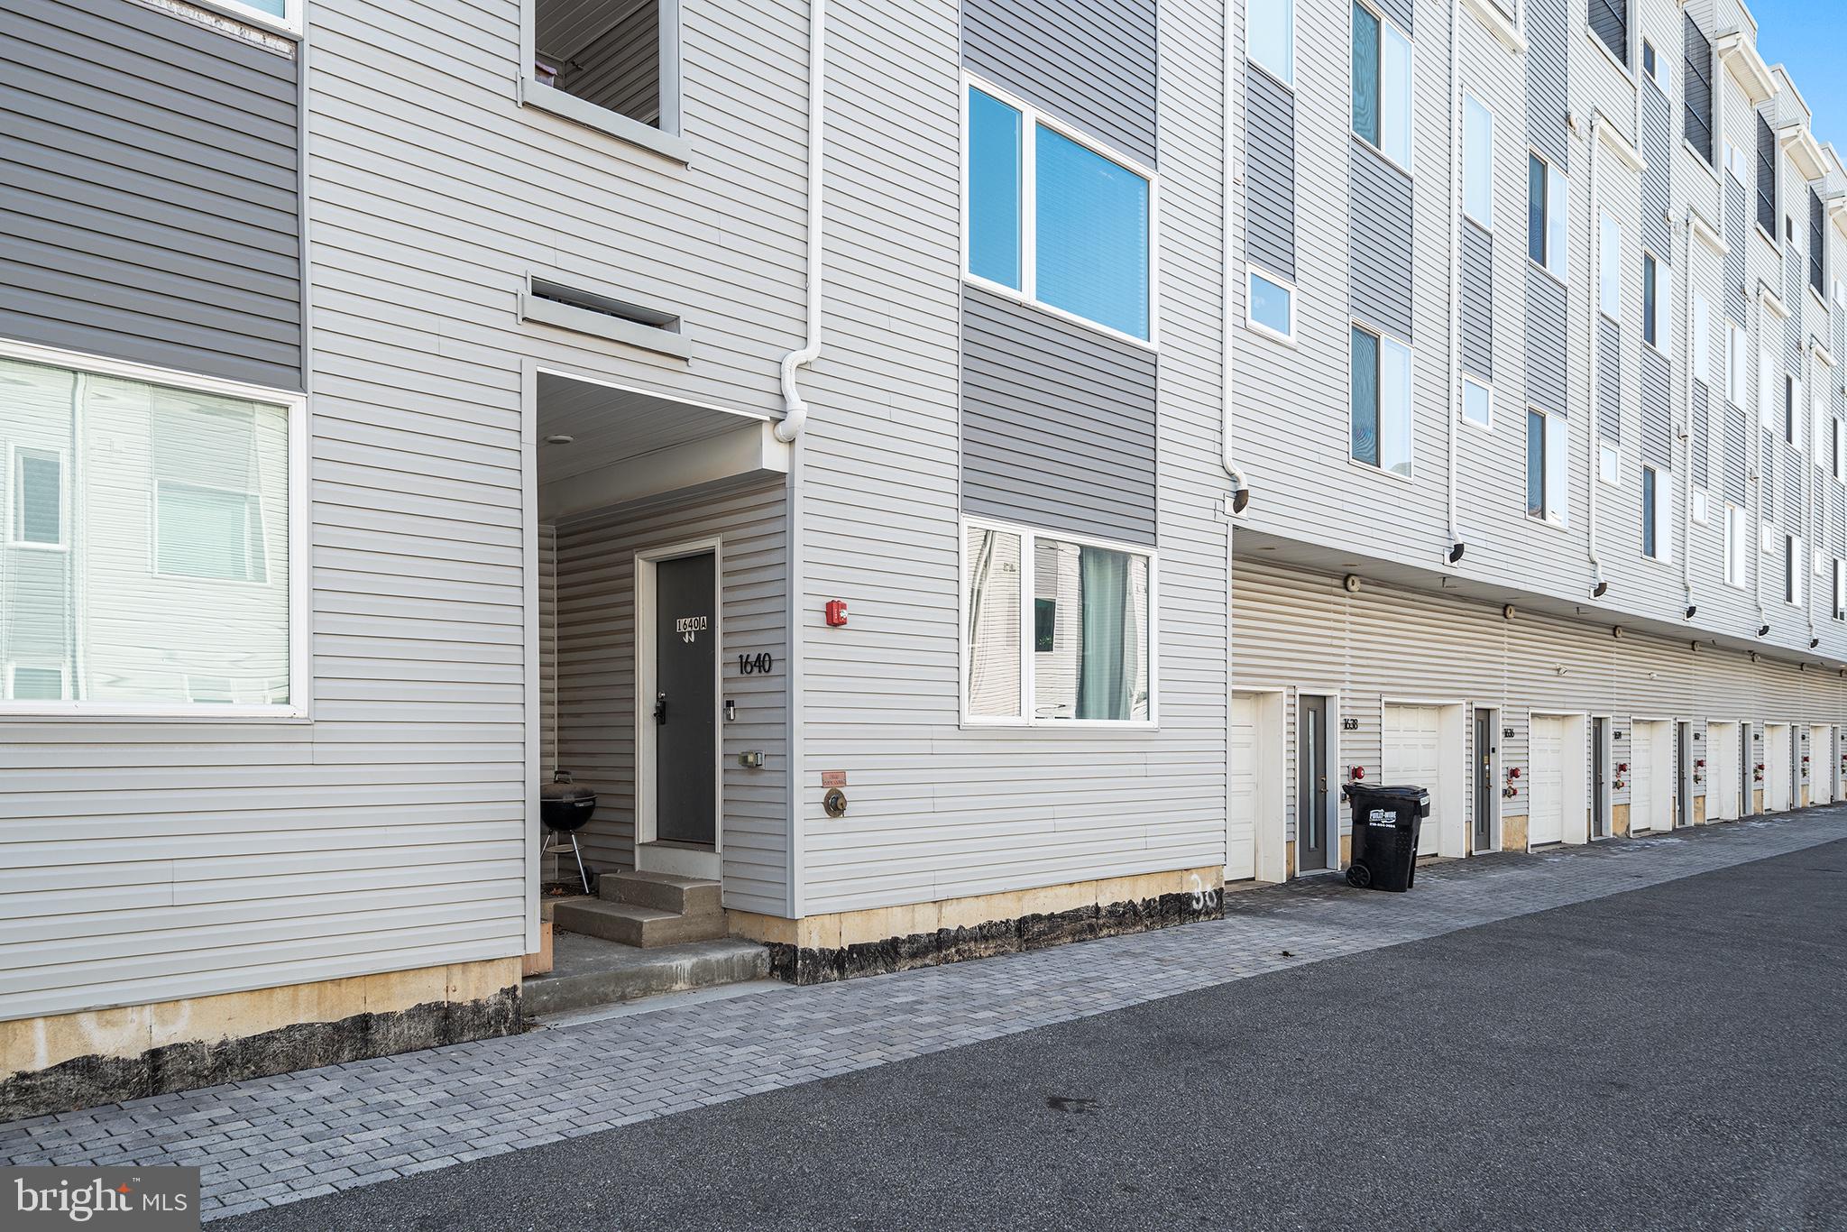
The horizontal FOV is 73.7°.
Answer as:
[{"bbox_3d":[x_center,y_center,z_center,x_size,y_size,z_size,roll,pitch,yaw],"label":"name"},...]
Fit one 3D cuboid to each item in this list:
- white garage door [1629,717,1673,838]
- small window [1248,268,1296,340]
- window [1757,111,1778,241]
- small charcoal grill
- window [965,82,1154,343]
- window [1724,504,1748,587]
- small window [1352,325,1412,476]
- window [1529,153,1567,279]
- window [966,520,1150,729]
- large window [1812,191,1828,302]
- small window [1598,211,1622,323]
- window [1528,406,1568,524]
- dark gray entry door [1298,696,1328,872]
[{"bbox_3d":[13.561,3.007,23.126,2.417,2.134,0.250,3,-4,-44],"label":"white garage door"},{"bbox_3d":[3.299,-2.944,11.703,0.887,0.581,0.100,2,-3,-44],"label":"small window"},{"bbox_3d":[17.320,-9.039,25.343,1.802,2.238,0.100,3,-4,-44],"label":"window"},{"bbox_3d":[-2.690,1.616,9.200,0.540,0.920,0.540,3,-4,-44],"label":"small charcoal grill"},{"bbox_3d":[1.151,-3.108,9.723,2.320,1.500,0.100,3,-4,-44],"label":"window"},{"bbox_3d":[15.402,-1.314,23.341,1.546,1.520,0.100,3,-4,-44],"label":"window"},{"bbox_3d":[4.943,-2.276,13.240,1.420,1.440,0.100,3,-4,-44],"label":"small window"},{"bbox_3d":[8.451,-5.381,16.629,1.420,1.440,0.100,3,-4,-44],"label":"window"},{"bbox_3d":[1.140,0.123,9.713,2.350,1.504,0.100,3,-4,-44],"label":"window"},{"bbox_3d":[20.235,-8.368,27.886,1.606,2.160,0.150,2,-3,-44],"label":"large window"},{"bbox_3d":[10.271,-5.211,18.407,0.943,1.528,0.100,3,-4,-44],"label":"small window"},{"bbox_3d":[8.458,-1.997,16.664,1.483,1.509,0.100,3,-4,-44],"label":"window"},{"bbox_3d":[4.484,1.957,14.358,0.880,2.040,0.100,2,-3,-44],"label":"dark gray entry door"}]

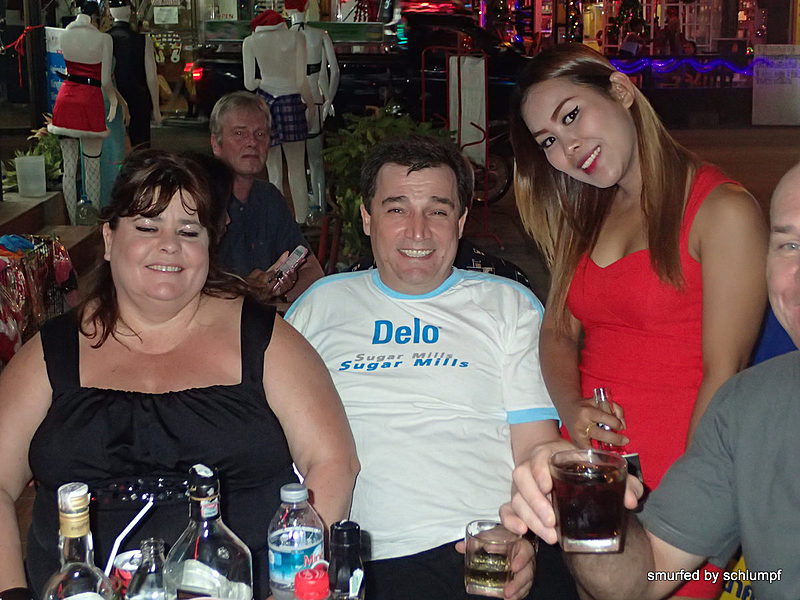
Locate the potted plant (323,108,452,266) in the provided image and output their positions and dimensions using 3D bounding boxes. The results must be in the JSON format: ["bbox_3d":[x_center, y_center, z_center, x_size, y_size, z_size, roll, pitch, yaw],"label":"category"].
[{"bbox_3d":[-0.053,-0.478,6.600,0.700,0.970,0.680,0,11,0],"label":"potted plant"}]

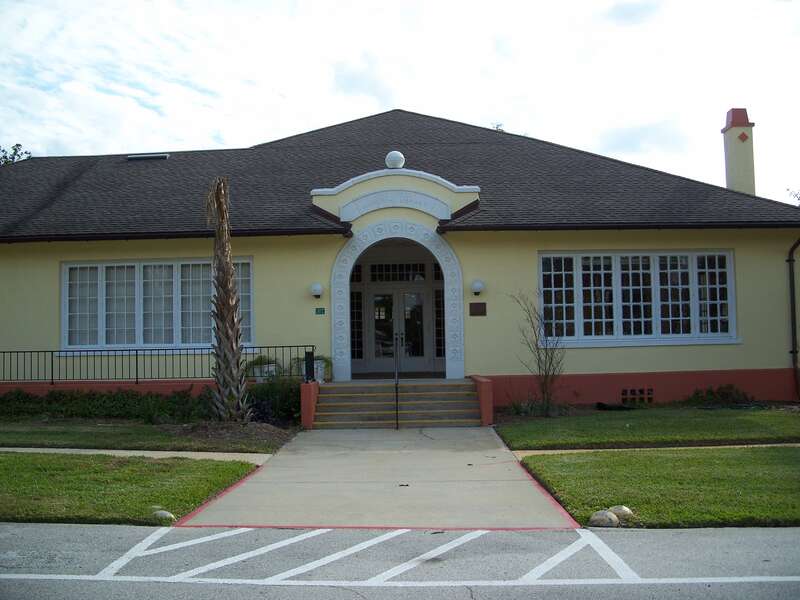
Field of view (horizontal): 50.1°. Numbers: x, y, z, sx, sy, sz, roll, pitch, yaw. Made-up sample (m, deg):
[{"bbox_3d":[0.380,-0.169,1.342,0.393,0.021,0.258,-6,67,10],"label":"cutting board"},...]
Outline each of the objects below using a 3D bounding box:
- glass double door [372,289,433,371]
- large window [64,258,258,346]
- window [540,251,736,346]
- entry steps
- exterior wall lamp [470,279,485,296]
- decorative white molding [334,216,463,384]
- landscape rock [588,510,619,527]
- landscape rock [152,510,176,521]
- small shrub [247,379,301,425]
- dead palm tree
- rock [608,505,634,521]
[{"bbox_3d":[-0.014,0.828,23.290,1.634,2.287,0.100,-1,-3,1],"label":"glass double door"},{"bbox_3d":[-5.882,0.130,20.733,4.668,2.282,0.150,-1,-3,1],"label":"large window"},{"bbox_3d":[5.738,-0.028,20.625,4.738,2.342,0.150,-1,-3,1],"label":"window"},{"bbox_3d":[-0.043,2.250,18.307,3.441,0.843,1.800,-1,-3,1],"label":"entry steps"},{"bbox_3d":[1.858,-0.294,20.498,0.311,0.396,0.320,-1,-3,1],"label":"exterior wall lamp"},{"bbox_3d":[-0.047,0.028,20.900,3.212,3.845,0.500,-1,-3,1],"label":"decorative white molding"},{"bbox_3d":[1.796,1.936,7.647,0.268,0.138,0.230,-1,-3,1],"label":"landscape rock"},{"bbox_3d":[-2.213,2.047,8.154,0.229,0.107,0.200,-1,-3,1],"label":"landscape rock"},{"bbox_3d":[-2.651,2.173,18.137,1.126,1.013,1.000,-1,-3,1],"label":"small shrub"},{"bbox_3d":[-3.553,-0.040,17.764,0.895,5.056,0.850,-1,-3,1],"label":"dead palm tree"},{"bbox_3d":[2.017,1.953,7.927,0.254,0.126,0.220,-1,-3,1],"label":"rock"}]

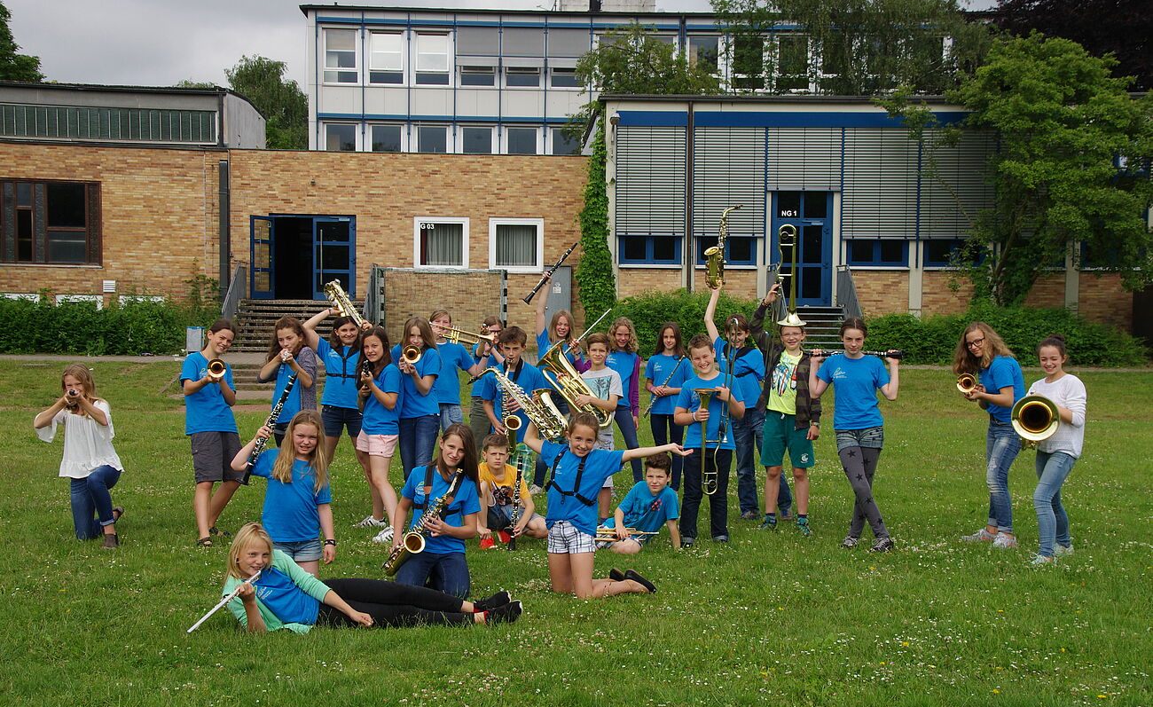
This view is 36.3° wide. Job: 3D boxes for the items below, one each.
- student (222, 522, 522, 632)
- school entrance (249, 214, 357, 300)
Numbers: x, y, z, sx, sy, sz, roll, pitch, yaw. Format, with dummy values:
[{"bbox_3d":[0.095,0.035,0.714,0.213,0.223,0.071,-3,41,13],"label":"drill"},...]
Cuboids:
[{"bbox_3d":[-1.046,1.122,9.000,1.530,0.540,0.440,0,2,-6],"label":"student"},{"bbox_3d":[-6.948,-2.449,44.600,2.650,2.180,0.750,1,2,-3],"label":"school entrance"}]

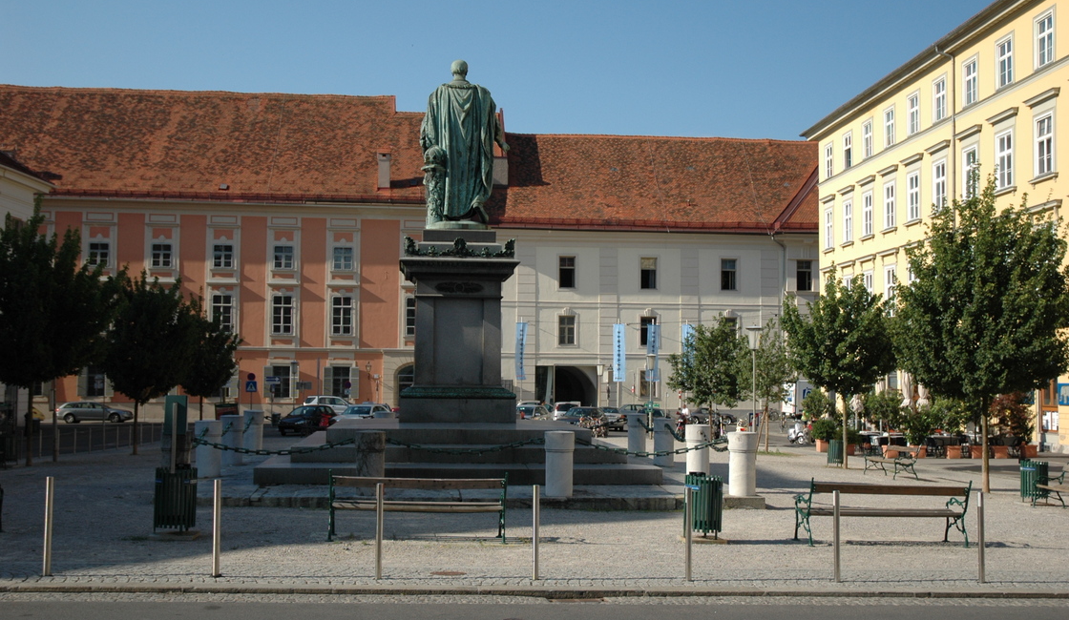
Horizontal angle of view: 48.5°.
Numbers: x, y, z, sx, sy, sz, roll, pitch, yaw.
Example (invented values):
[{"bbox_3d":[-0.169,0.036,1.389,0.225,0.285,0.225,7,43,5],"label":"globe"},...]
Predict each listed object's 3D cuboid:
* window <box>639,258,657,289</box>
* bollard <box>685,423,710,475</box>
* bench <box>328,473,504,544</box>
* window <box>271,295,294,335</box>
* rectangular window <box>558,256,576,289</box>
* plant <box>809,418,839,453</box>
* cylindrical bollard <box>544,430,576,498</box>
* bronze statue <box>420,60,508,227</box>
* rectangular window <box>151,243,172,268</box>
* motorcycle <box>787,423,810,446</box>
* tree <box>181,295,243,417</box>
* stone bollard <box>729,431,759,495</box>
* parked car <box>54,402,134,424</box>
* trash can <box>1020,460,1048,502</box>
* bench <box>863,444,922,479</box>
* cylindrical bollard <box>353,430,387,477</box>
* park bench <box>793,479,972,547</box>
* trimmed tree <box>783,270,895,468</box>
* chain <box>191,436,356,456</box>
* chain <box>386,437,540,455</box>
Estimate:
[{"bbox_3d":[8.729,-2.812,90.799,1.300,2.450,0.250,1,-3,-6],"label":"window"},{"bbox_3d":[2.911,2.548,21.069,0.445,0.990,0.445,0,-4,0],"label":"bollard"},{"bbox_3d":[-1.394,2.339,14.215,2.060,0.830,0.670,1,-3,-4],"label":"bench"},{"bbox_3d":[-17.721,0.370,83.592,1.513,2.794,0.250,1,-3,-6],"label":"window"},{"bbox_3d":[2.320,-2.735,86.075,1.212,2.466,0.250,1,-3,-6],"label":"rectangular window"},{"bbox_3d":[10.699,4.636,43.820,1.005,1.299,1.005,1,-3,-6],"label":"plant"},{"bbox_3d":[0.381,2.333,17.869,0.445,0.990,0.445,0,-4,0],"label":"cylindrical bollard"},{"bbox_3d":[-1.396,-3.319,23.607,1.747,3.335,1.300,1,-3,-6],"label":"bronze statue"},{"bbox_3d":[-25.353,-3.668,80.700,1.380,1.620,0.200,1,-3,-7],"label":"rectangular window"},{"bbox_3d":[12.185,5.658,55.035,0.700,1.120,1.750,1,-4,-10],"label":"motorcycle"},{"bbox_3d":[-12.690,2.272,44.818,2.800,5.750,2.800,1,-4,-6],"label":"tree"},{"bbox_3d":[3.489,2.584,19.850,0.480,1.030,0.480,1,-3,0],"label":"stone bollard"},{"bbox_3d":[-29.774,6.927,79.962,4.850,1.460,1.840,1,-3,-5],"label":"parked car"},{"bbox_3d":[9.302,3.186,22.065,0.500,0.794,0.500,1,-3,0],"label":"trash can"},{"bbox_3d":[8.600,3.634,28.500,0.650,0.790,1.860,1,-3,-4],"label":"bench"},{"bbox_3d":[-2.463,2.319,17.769,0.445,0.980,0.445,1,-4,-6],"label":"cylindrical bollard"},{"bbox_3d":[4.358,2.528,14.918,2.060,0.830,0.670,1,-3,-7],"label":"park bench"},{"bbox_3d":[8.680,1.693,33.663,3.250,5.640,3.200,1,-3,-6],"label":"trimmed tree"},{"bbox_3d":[-4.209,2.196,19.130,2.650,0.300,0.080,1,-3,-6],"label":"chain"},{"bbox_3d":[-1.094,2.150,18.750,2.541,0.310,0.080,1,-3,-6],"label":"chain"}]

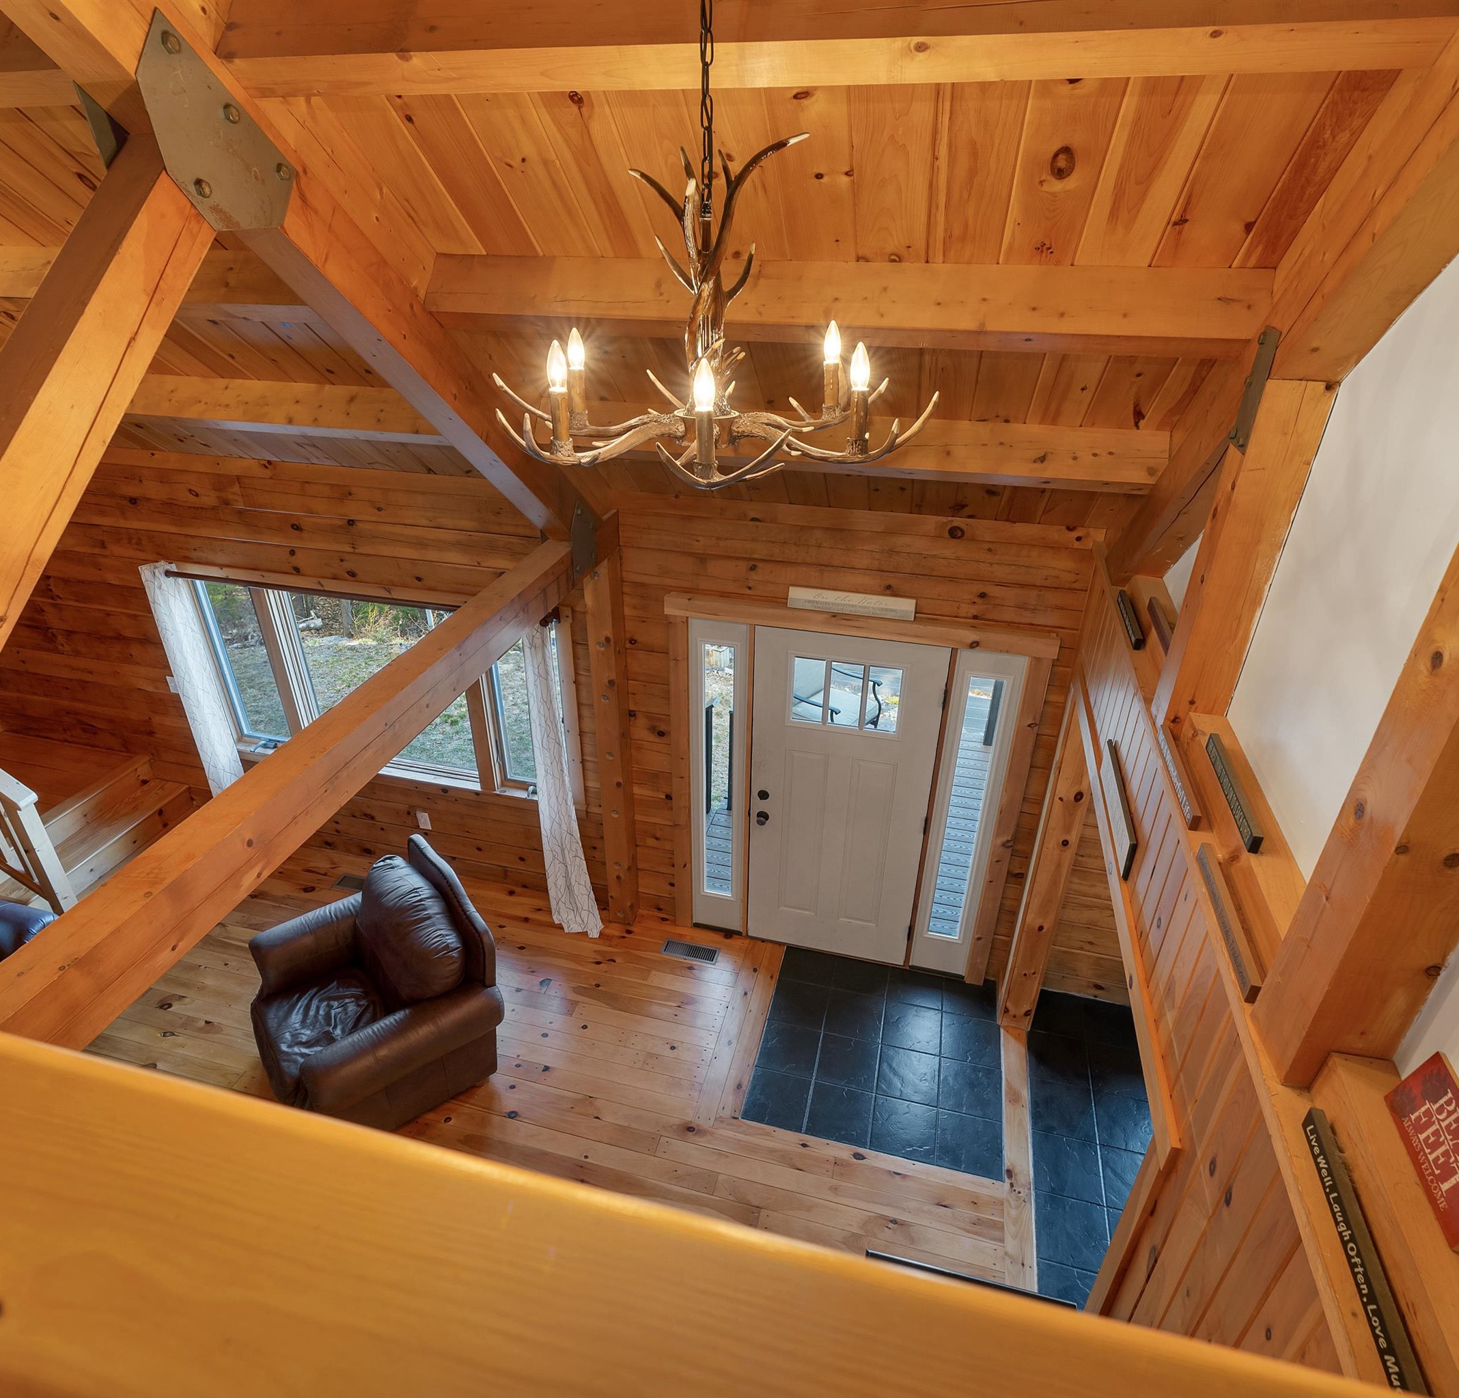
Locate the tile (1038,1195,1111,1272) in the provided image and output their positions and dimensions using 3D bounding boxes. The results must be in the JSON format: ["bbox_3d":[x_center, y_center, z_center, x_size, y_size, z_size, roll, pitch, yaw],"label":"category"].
[{"bbox_3d":[1.469,2.290,3.490,0.292,0.013,0.291,7,30,13],"label":"tile"}]

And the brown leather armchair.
[{"bbox_3d":[-1.742,1.422,4.013,0.960,0.950,0.980,-20,36,-30],"label":"brown leather armchair"}]

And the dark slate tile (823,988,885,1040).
[{"bbox_3d":[0.684,1.734,4.446,0.305,0.012,0.278,7,31,12],"label":"dark slate tile"}]

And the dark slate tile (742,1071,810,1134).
[{"bbox_3d":[0.243,1.986,4.036,0.311,0.013,0.292,7,30,13],"label":"dark slate tile"}]

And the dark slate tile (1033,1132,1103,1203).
[{"bbox_3d":[1.551,2.153,3.737,0.291,0.012,0.283,7,31,12],"label":"dark slate tile"}]

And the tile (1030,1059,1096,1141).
[{"bbox_3d":[1.635,2.014,3.991,0.292,0.013,0.292,7,30,13],"label":"tile"}]

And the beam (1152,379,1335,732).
[{"bbox_3d":[1.308,-0.344,2.118,0.148,0.929,0.141,7,30,13],"label":"beam"}]

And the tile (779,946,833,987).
[{"bbox_3d":[0.454,1.564,4.733,0.295,0.012,0.251,7,31,12],"label":"tile"}]

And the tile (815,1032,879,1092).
[{"bbox_3d":[0.615,1.875,4.204,0.305,0.012,0.291,7,31,12],"label":"tile"}]

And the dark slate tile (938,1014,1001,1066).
[{"bbox_3d":[1.285,1.819,4.343,0.306,0.013,0.297,7,30,13],"label":"dark slate tile"}]

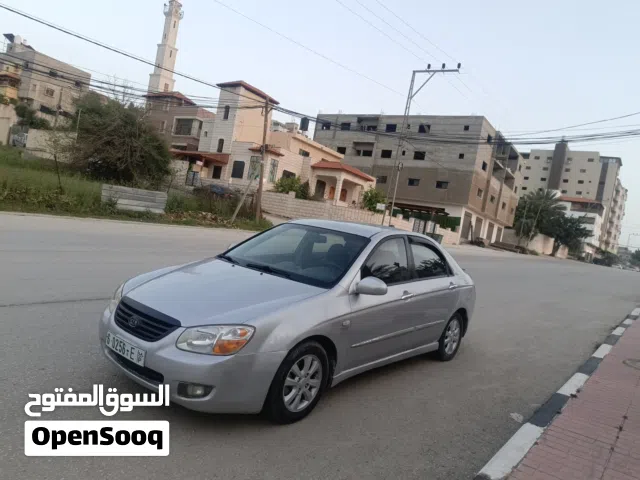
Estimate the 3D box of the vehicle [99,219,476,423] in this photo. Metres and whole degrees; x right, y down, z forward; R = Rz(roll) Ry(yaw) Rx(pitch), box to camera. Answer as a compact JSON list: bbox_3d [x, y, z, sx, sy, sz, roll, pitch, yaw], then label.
[{"bbox_3d":[0.180,0.530,4.690,1.735,1.460,4.480,11,5,40],"label":"vehicle"}]

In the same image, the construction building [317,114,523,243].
[{"bbox_3d":[13.343,-6.920,61.028,21.300,13.600,20.500,11,2,35],"label":"construction building"}]

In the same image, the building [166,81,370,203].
[{"bbox_3d":[-4.127,-8.510,45.100,13.000,9.600,16.500,11,2,33],"label":"building"}]

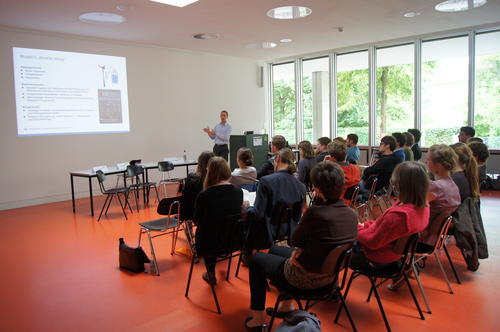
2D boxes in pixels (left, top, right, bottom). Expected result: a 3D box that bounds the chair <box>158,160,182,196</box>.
[{"bbox_3d":[-1.544,0.316,7.625,0.520,0.790,0.490,4,8,39],"label":"chair"}]

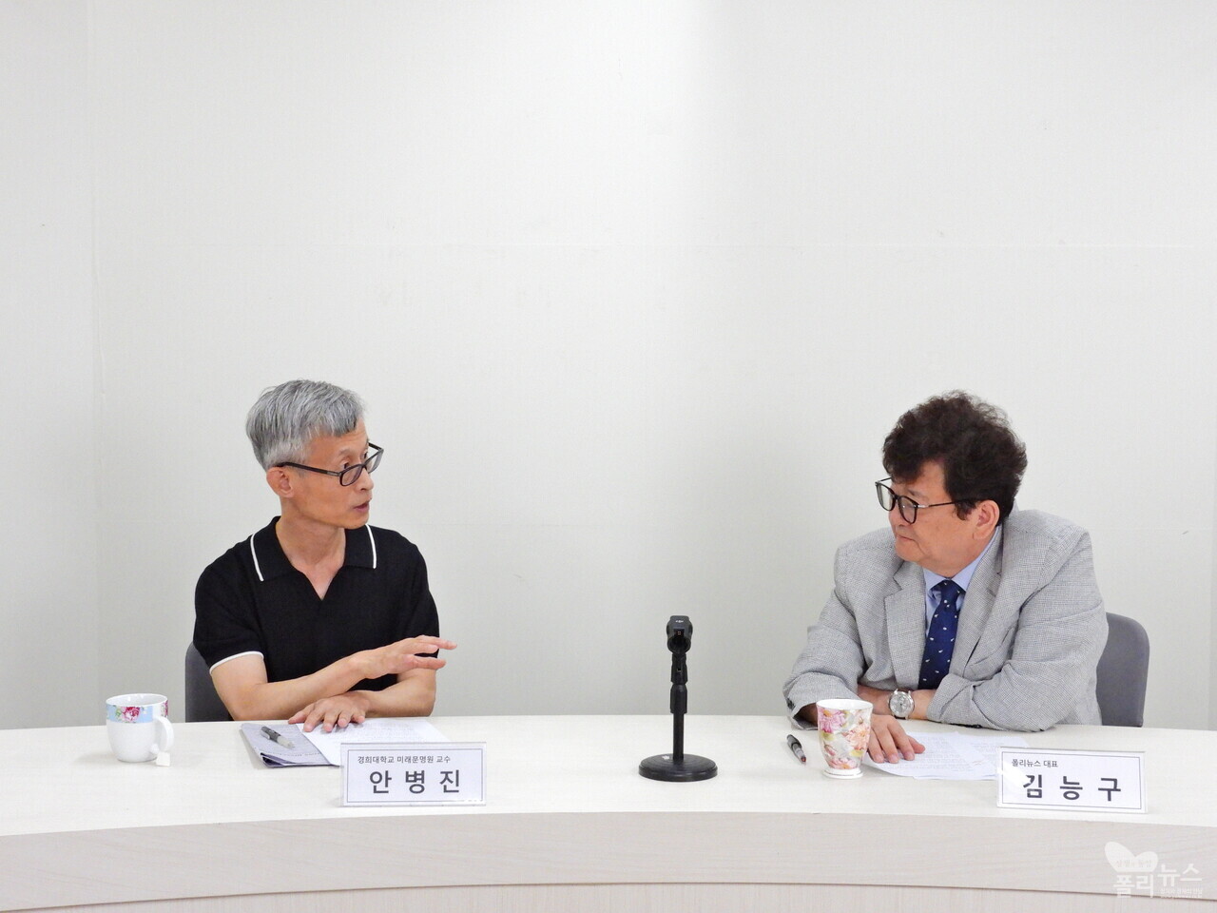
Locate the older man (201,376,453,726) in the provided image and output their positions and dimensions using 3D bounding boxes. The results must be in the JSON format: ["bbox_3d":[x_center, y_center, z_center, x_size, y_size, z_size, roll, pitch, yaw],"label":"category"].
[{"bbox_3d":[-0.486,0.526,2.945,0.510,1.290,0.740,-1,3,-15],"label":"older man"}]

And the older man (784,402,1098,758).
[{"bbox_3d":[0.599,0.541,2.886,0.580,1.280,0.780,1,3,19],"label":"older man"}]

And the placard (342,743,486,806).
[{"bbox_3d":[-0.266,0.435,2.423,0.195,0.082,0.055,0,3,-2],"label":"placard"}]

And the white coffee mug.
[{"bbox_3d":[-0.710,0.416,2.670,0.095,0.091,0.122,-3,5,-45],"label":"white coffee mug"}]

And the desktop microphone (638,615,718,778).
[{"bbox_3d":[0.103,0.349,2.590,0.117,0.236,0.117,0,3,0],"label":"desktop microphone"}]

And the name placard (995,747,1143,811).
[{"bbox_3d":[0.632,0.437,2.403,0.197,0.080,0.055,1,3,8],"label":"name placard"}]

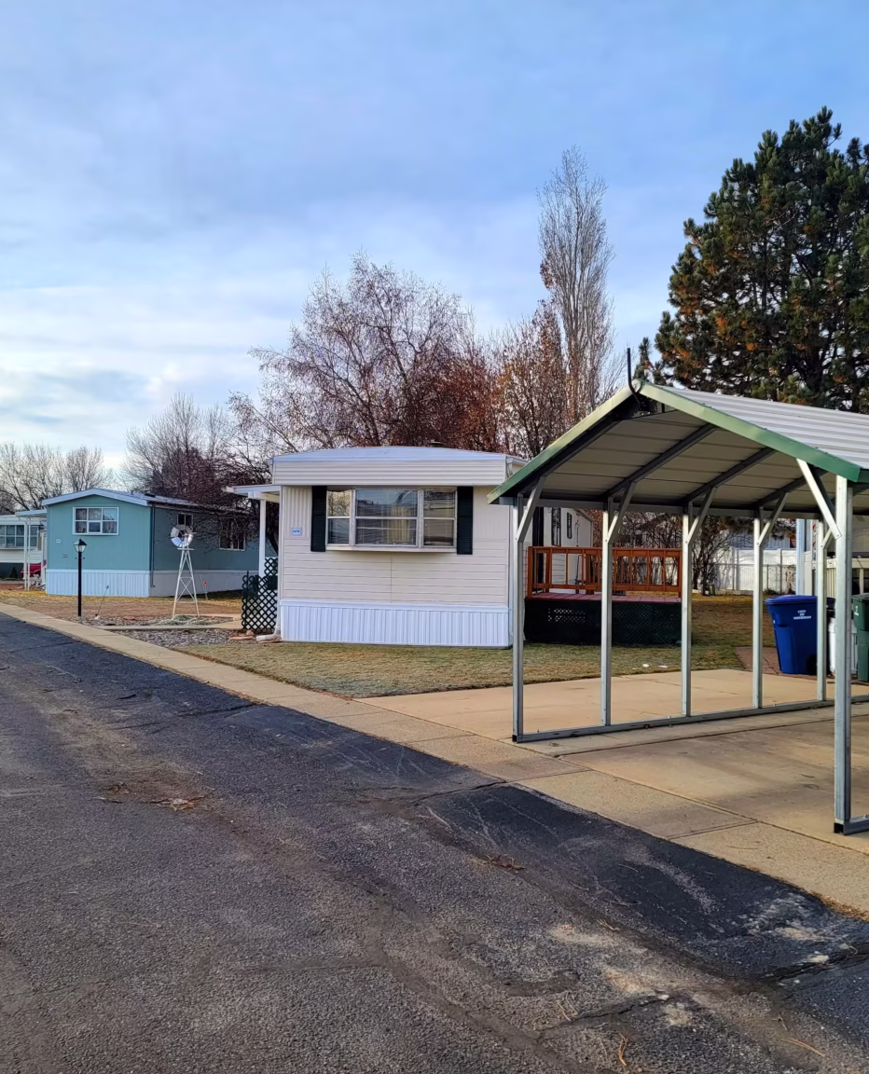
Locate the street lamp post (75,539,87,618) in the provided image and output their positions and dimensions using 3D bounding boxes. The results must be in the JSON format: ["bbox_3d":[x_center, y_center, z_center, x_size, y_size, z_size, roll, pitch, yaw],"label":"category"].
[{"bbox_3d":[-8.718,1.009,24.514,0.300,1.935,0.300,0,-1,18],"label":"street lamp post"}]

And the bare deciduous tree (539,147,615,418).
[{"bbox_3d":[5.746,-6.828,40.000,3.100,17.700,3.100,1,-1,8],"label":"bare deciduous tree"}]

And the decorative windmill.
[{"bbox_3d":[-6.355,0.844,25.417,0.740,2.345,0.680,0,-1,12],"label":"decorative windmill"}]

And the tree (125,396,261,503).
[{"bbox_3d":[-13.417,-2.820,55.000,7.500,9.800,7.500,1,-1,-14],"label":"tree"}]

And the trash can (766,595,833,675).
[{"bbox_3d":[4.966,1.302,13.520,0.880,1.070,0.680,0,-1,18],"label":"trash can"}]

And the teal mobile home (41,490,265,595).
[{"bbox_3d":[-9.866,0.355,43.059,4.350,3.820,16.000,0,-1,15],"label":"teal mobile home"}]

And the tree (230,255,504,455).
[{"bbox_3d":[-2.297,-3.877,35.088,9.600,12.159,9.000,1,-1,0],"label":"tree"}]

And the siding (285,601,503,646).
[{"bbox_3d":[-0.726,1.575,18.150,4.200,0.740,0.120,1,-1,9],"label":"siding"}]

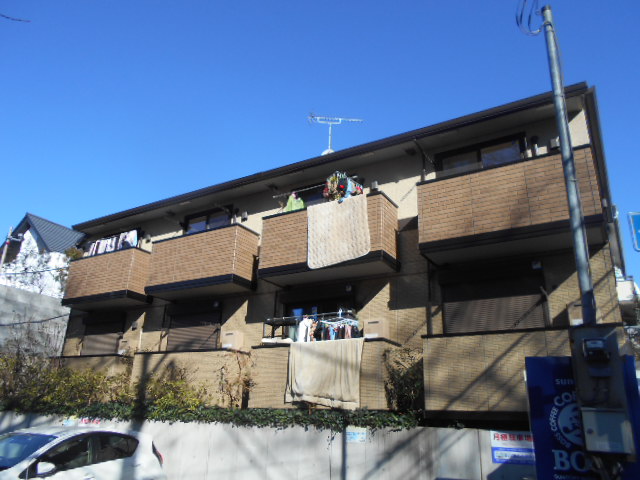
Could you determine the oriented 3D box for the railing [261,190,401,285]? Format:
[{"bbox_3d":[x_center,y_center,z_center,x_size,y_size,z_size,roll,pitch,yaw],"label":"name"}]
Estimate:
[{"bbox_3d":[0.159,0.063,10.286,2.944,1.386,0.887,-10,-23,30],"label":"railing"}]

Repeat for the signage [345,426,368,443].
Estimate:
[{"bbox_3d":[0.596,3.229,7.969,0.359,0.238,0.020,-5,-21,18],"label":"signage"}]

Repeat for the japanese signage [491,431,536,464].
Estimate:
[{"bbox_3d":[2.888,3.100,7.175,0.608,0.447,0.020,-5,-21,18],"label":"japanese signage"}]

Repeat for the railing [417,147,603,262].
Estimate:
[{"bbox_3d":[3.275,-0.512,8.466,2.884,1.386,0.887,-10,-23,30],"label":"railing"}]

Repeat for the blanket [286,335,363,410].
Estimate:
[{"bbox_3d":[0.133,2.485,8.849,1.630,1.260,0.210,-10,-23,30],"label":"blanket"}]

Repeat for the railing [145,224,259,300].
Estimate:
[{"bbox_3d":[-3.022,0.653,12.282,3.000,1.416,0.840,-10,-23,30],"label":"railing"}]

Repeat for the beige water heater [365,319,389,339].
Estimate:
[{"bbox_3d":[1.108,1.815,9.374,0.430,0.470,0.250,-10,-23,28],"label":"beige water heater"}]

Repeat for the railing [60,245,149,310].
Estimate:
[{"bbox_3d":[-6.160,1.226,14.125,2.928,1.416,0.840,-10,-23,30],"label":"railing"}]

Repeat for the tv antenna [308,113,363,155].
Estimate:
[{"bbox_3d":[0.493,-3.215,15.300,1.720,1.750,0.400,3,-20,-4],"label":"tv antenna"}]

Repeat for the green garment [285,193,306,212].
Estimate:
[{"bbox_3d":[-0.571,-0.745,11.197,0.220,0.620,0.550,-10,-23,30],"label":"green garment"}]

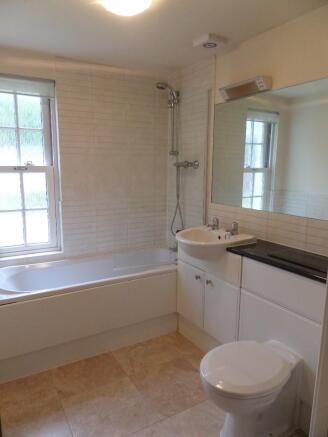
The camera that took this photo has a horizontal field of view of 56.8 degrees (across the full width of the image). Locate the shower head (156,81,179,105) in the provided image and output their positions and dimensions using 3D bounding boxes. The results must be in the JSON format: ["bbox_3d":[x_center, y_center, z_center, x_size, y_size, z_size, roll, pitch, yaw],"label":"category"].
[{"bbox_3d":[0.032,-1.095,2.646,0.190,0.195,0.085,-5,11,-30],"label":"shower head"}]

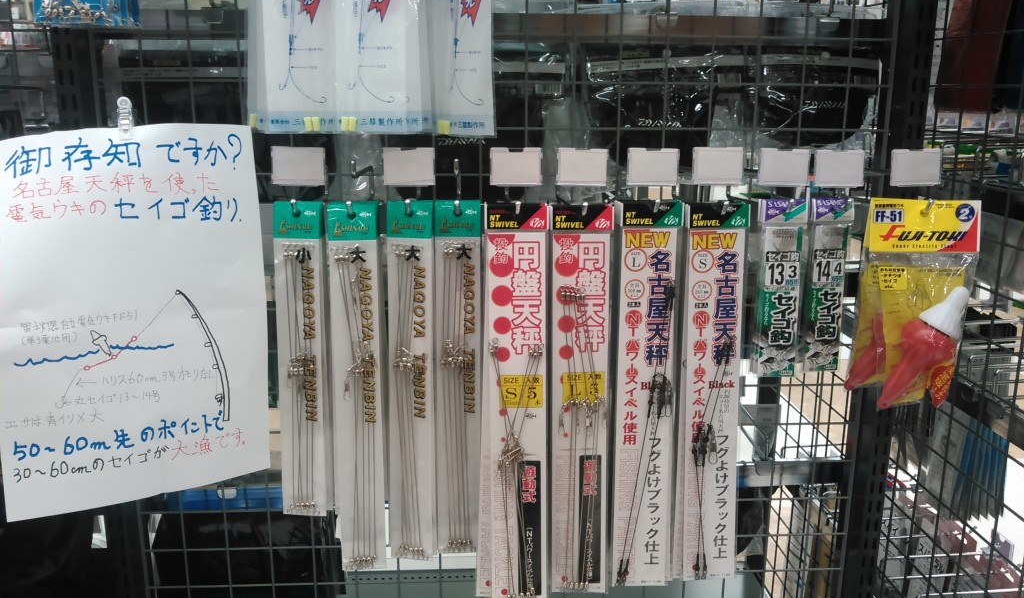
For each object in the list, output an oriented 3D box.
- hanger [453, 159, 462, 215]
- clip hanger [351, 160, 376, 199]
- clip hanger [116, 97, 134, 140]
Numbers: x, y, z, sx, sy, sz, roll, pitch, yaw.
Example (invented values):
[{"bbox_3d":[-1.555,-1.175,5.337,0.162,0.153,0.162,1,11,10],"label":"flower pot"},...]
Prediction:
[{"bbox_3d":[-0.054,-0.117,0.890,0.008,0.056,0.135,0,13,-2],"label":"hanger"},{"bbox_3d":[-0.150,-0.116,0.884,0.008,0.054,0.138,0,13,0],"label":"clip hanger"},{"bbox_3d":[-0.390,-0.182,0.895,0.016,0.044,0.018,-1,13,-6],"label":"clip hanger"}]

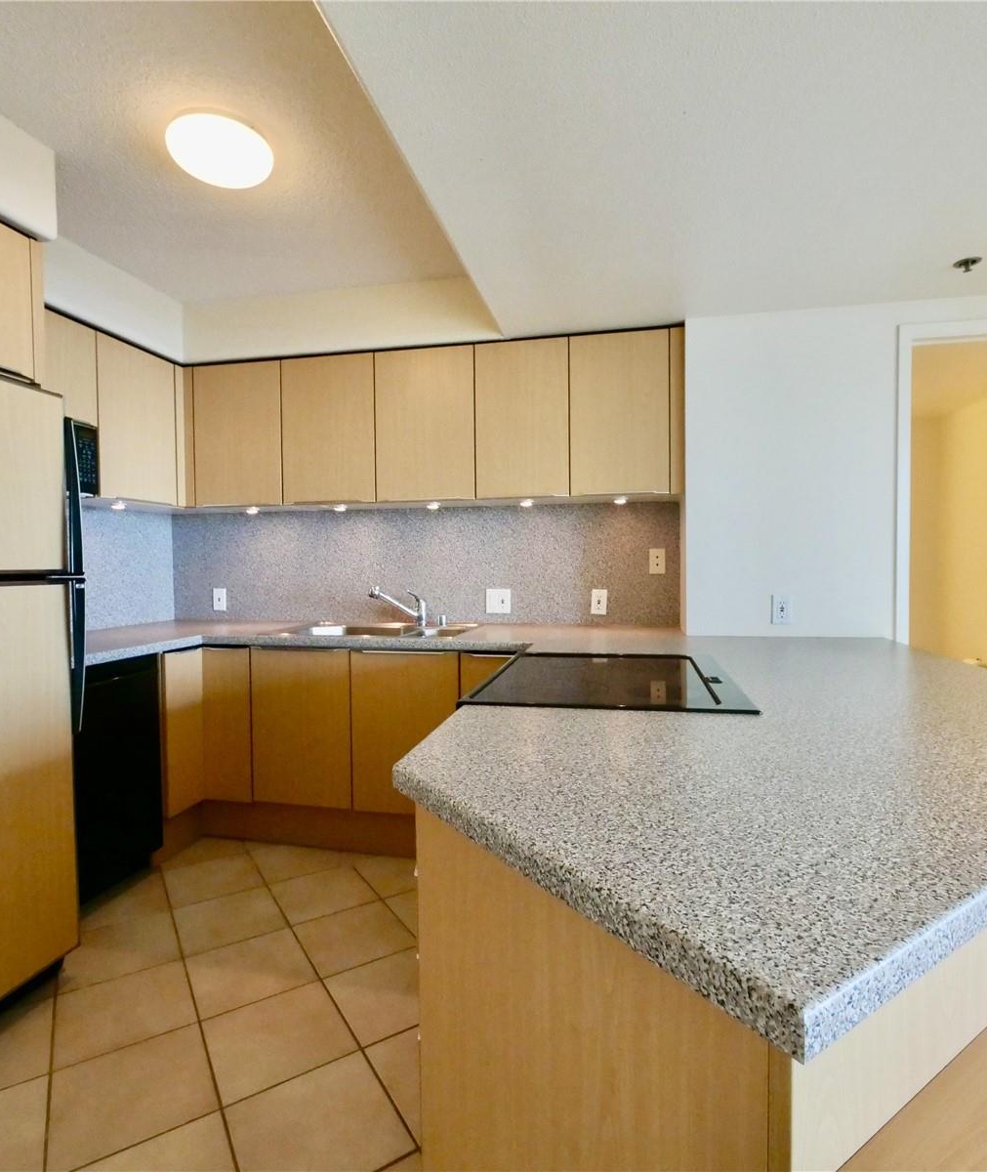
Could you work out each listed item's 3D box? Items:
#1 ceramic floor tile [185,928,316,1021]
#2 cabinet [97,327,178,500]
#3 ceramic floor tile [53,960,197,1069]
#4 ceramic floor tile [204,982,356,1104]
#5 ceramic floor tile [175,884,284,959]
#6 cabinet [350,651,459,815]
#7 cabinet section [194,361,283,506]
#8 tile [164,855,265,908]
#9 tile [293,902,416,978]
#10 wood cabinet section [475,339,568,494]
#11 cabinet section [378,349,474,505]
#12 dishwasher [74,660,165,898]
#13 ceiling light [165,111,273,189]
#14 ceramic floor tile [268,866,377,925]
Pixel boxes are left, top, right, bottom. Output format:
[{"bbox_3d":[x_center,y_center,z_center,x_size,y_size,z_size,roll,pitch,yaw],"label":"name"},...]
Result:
[{"bbox_3d":[-0.736,1.165,1.918,0.324,0.010,0.324,-1,2,-33],"label":"ceramic floor tile"},{"bbox_3d":[-1.689,-0.695,2.770,0.330,0.654,0.440,0,1,12],"label":"cabinet"},{"bbox_3d":[-0.992,1.149,1.708,0.318,0.010,0.318,-1,2,-33],"label":"ceramic floor tile"},{"bbox_3d":[-0.547,1.149,1.611,0.318,0.010,0.318,-1,2,-33],"label":"ceramic floor tile"},{"bbox_3d":[-0.914,1.158,2.194,0.324,0.010,0.324,-1,2,-33],"label":"ceramic floor tile"},{"bbox_3d":[-0.300,0.597,2.877,0.463,0.673,0.600,0,2,12],"label":"cabinet"},{"bbox_3d":[-1.131,-0.687,3.031,0.447,0.631,0.325,0,2,12],"label":"cabinet section"},{"bbox_3d":[-1.068,1.132,2.425,0.318,0.010,0.318,-1,2,-33],"label":"tile"},{"bbox_3d":[-0.449,1.138,2.056,0.318,0.010,0.318,-1,2,-33],"label":"tile"},{"bbox_3d":[0.149,-0.686,2.756,0.394,0.637,0.325,0,2,12],"label":"wood cabinet section"},{"bbox_3d":[-0.261,-0.686,2.844,0.447,0.635,0.325,0,2,12],"label":"cabinet section"},{"bbox_3d":[-1.690,0.721,2.313,0.600,0.865,0.597,0,2,12],"label":"dishwasher"},{"bbox_3d":[-0.805,-1.262,1.865,0.295,0.082,0.295,0,1,0],"label":"ceiling light"},{"bbox_3d":[-0.638,1.152,2.372,0.324,0.010,0.324,-1,2,-33],"label":"ceramic floor tile"}]

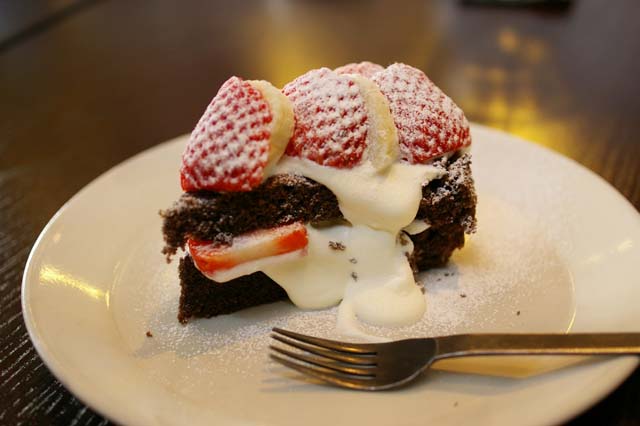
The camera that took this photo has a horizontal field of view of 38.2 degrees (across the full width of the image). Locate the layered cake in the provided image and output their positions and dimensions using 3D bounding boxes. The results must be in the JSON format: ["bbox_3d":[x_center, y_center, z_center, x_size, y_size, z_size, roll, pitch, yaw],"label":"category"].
[{"bbox_3d":[0.002,-0.010,0.359,0.121,0.077,0.074,-13,33,-18],"label":"layered cake"}]

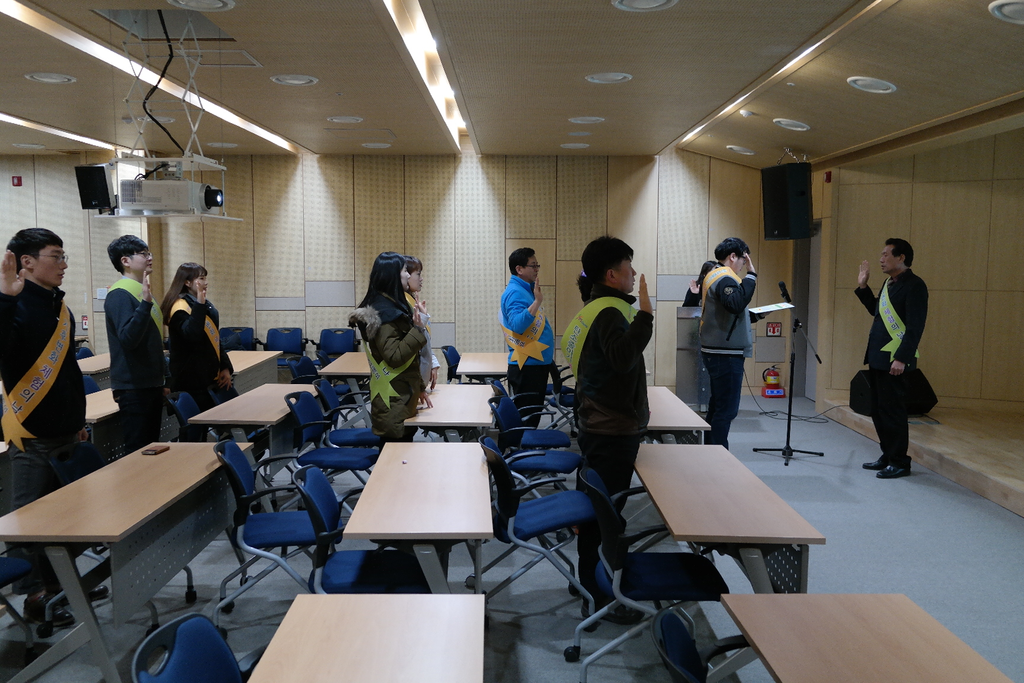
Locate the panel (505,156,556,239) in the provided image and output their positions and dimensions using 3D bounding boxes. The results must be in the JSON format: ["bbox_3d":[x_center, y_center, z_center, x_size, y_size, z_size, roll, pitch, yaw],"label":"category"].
[{"bbox_3d":[0.225,-1.710,10.157,0.600,0.980,0.030,0,6,0],"label":"panel"}]

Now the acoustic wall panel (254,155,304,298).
[{"bbox_3d":[-2.722,-1.341,9.973,0.590,1.659,0.030,0,5,0],"label":"acoustic wall panel"}]

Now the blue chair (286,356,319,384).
[{"bbox_3d":[-1.526,0.534,7.088,0.580,0.830,0.570,2,6,13],"label":"blue chair"}]

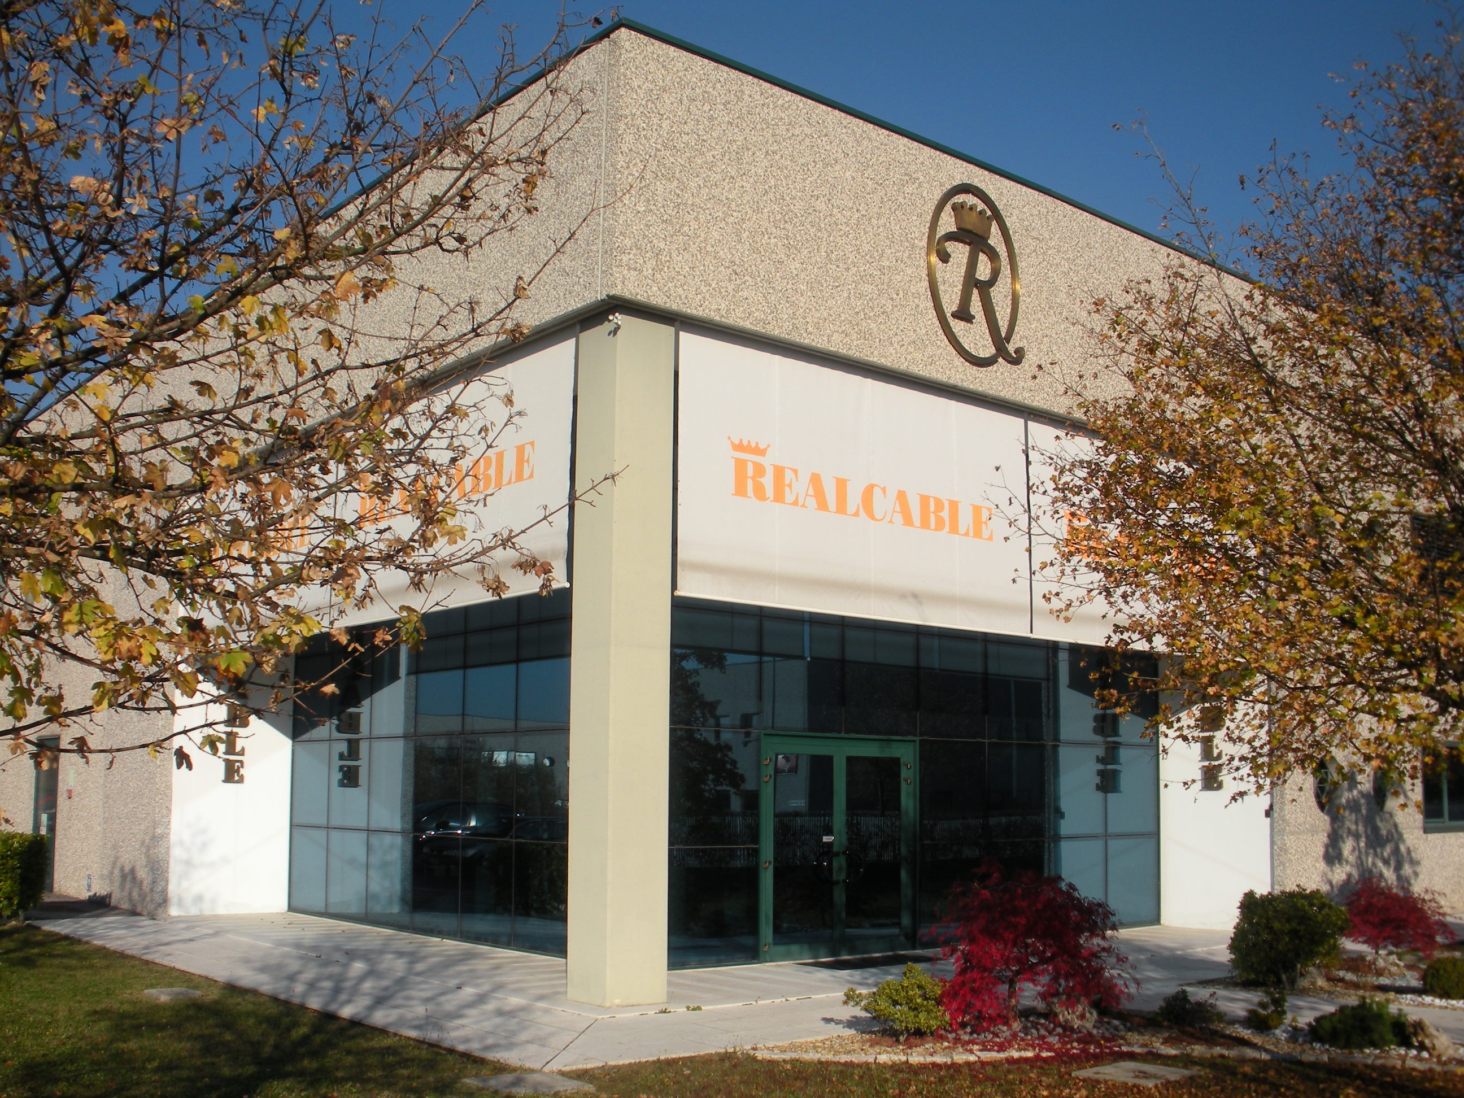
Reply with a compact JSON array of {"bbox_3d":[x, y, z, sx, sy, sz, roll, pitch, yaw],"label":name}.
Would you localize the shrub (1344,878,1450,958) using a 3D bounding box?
[{"bbox_3d":[6.716,3.719,15.008,1.030,0.850,1.000,-4,-10,23],"label":"shrub"}]

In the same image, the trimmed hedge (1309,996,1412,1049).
[{"bbox_3d":[4.183,3.124,9.880,0.660,0.340,0.600,-3,-10,22],"label":"trimmed hedge"}]

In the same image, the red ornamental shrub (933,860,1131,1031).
[{"bbox_3d":[2.142,2.824,10.637,1.350,1.200,1.300,-1,-10,11],"label":"red ornamental shrub"}]

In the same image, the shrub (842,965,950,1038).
[{"bbox_3d":[1.139,3.109,10.222,0.720,0.500,0.650,-1,-9,6],"label":"shrub"}]

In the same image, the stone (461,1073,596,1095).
[{"bbox_3d":[-1.170,3.105,8.545,0.550,0.050,0.490,8,-12,-39],"label":"stone"}]

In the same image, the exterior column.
[{"bbox_3d":[-0.906,0.837,12.354,0.530,5.650,0.530,8,-12,-39],"label":"exterior column"}]

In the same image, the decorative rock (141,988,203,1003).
[{"bbox_3d":[-4.502,3.604,11.923,0.370,0.070,0.400,8,-12,-39],"label":"decorative rock"}]

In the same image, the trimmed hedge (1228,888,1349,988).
[{"bbox_3d":[4.858,3.377,12.984,0.980,0.870,0.950,-3,-10,20],"label":"trimmed hedge"}]

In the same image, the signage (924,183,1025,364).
[{"bbox_3d":[2.561,-2.879,15.431,1.480,2.000,0.100,8,-12,-39],"label":"signage"}]

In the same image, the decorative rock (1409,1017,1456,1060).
[{"bbox_3d":[4.444,3.097,9.407,0.300,0.230,0.250,-4,-10,24],"label":"decorative rock"}]

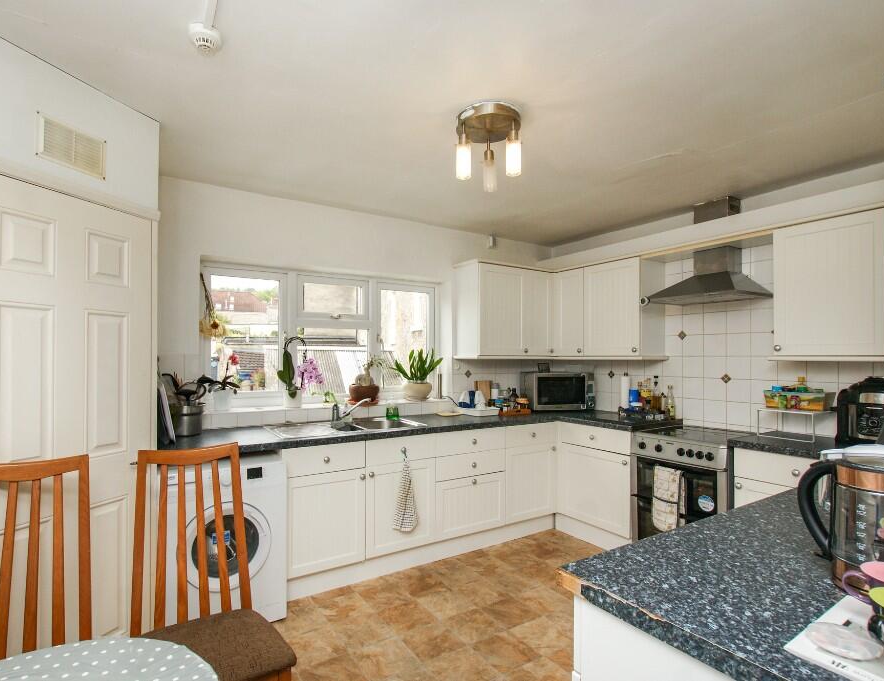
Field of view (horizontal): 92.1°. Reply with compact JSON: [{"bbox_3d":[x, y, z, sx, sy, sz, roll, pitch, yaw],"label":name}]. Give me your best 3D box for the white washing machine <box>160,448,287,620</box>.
[{"bbox_3d":[-1.209,1.053,2.354,0.590,0.850,0.570,1,-1,-30],"label":"white washing machine"}]

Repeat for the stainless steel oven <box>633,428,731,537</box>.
[{"bbox_3d":[1.654,1.042,2.716,0.600,0.900,0.590,1,-1,-30],"label":"stainless steel oven"}]

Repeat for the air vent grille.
[{"bbox_3d":[-1.420,-0.740,1.643,0.015,0.158,0.235,-1,-2,21],"label":"air vent grille"}]

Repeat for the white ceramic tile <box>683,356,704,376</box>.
[{"bbox_3d":[1.808,0.190,3.065,0.010,0.150,0.148,1,-2,-35],"label":"white ceramic tile"}]

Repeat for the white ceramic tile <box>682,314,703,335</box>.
[{"bbox_3d":[1.821,-0.116,3.090,0.010,0.150,0.150,1,-2,-31],"label":"white ceramic tile"}]

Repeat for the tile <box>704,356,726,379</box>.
[{"bbox_3d":[1.881,0.186,2.942,0.010,0.150,0.150,1,-1,-30],"label":"tile"}]

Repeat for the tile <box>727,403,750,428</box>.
[{"bbox_3d":[1.973,0.491,2.833,0.010,0.150,0.148,1,-2,-35],"label":"tile"}]

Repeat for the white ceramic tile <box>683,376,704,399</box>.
[{"bbox_3d":[1.821,0.346,3.090,0.010,0.150,0.150,1,-2,-31],"label":"white ceramic tile"}]

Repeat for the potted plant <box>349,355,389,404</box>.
[{"bbox_3d":[-0.555,0.289,3.200,0.260,0.350,0.240,1,-1,-30],"label":"potted plant"}]

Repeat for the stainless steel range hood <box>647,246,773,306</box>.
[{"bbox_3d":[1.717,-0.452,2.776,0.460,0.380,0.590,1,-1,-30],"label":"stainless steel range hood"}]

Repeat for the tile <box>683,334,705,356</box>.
[{"bbox_3d":[1.821,0.039,3.090,0.010,0.150,0.150,1,-2,-31],"label":"tile"}]

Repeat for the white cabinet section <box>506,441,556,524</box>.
[{"bbox_3d":[0.679,1.080,3.250,0.500,0.560,0.020,1,-2,-32],"label":"white cabinet section"}]

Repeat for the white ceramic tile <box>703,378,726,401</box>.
[{"bbox_3d":[1.881,0.338,2.942,0.010,0.150,0.150,1,-1,-30],"label":"white ceramic tile"}]

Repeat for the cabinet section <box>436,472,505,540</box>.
[{"bbox_3d":[0.210,1.173,3.030,0.605,0.400,0.022,1,-2,-31],"label":"cabinet section"}]

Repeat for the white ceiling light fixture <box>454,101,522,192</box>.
[{"bbox_3d":[0.212,-0.859,1.940,0.285,0.285,0.285,0,-1,0],"label":"white ceiling light fixture"}]

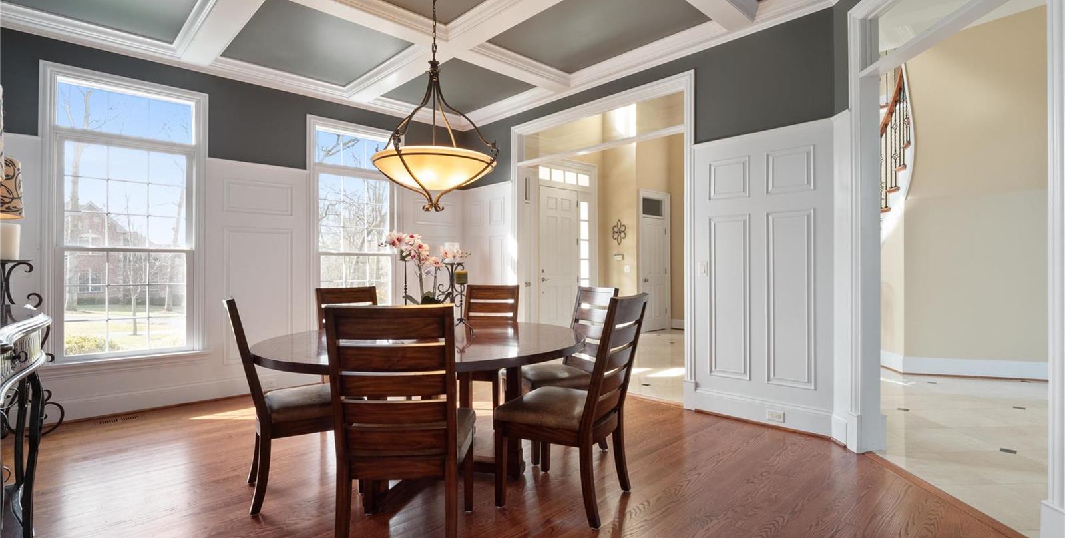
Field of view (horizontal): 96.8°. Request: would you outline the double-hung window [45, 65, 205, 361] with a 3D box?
[{"bbox_3d":[-3.311,-0.421,3.905,1.075,2.305,0.110,0,-1,-41],"label":"double-hung window"}]

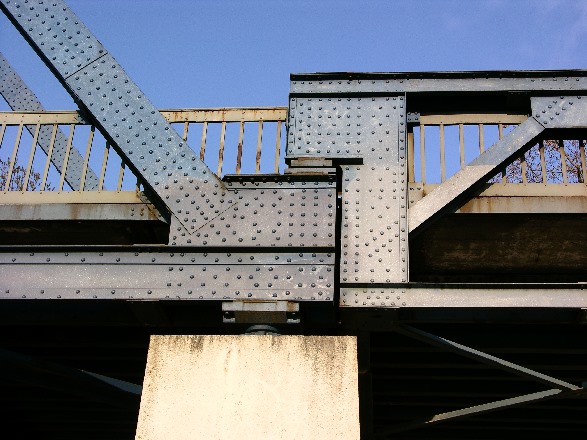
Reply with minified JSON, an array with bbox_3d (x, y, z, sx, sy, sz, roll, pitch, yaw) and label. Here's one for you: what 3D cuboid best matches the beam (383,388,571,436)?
[{"bbox_3d":[1.909,2.062,10.638,2.447,0.090,0.090,-23,-38,38],"label":"beam"}]

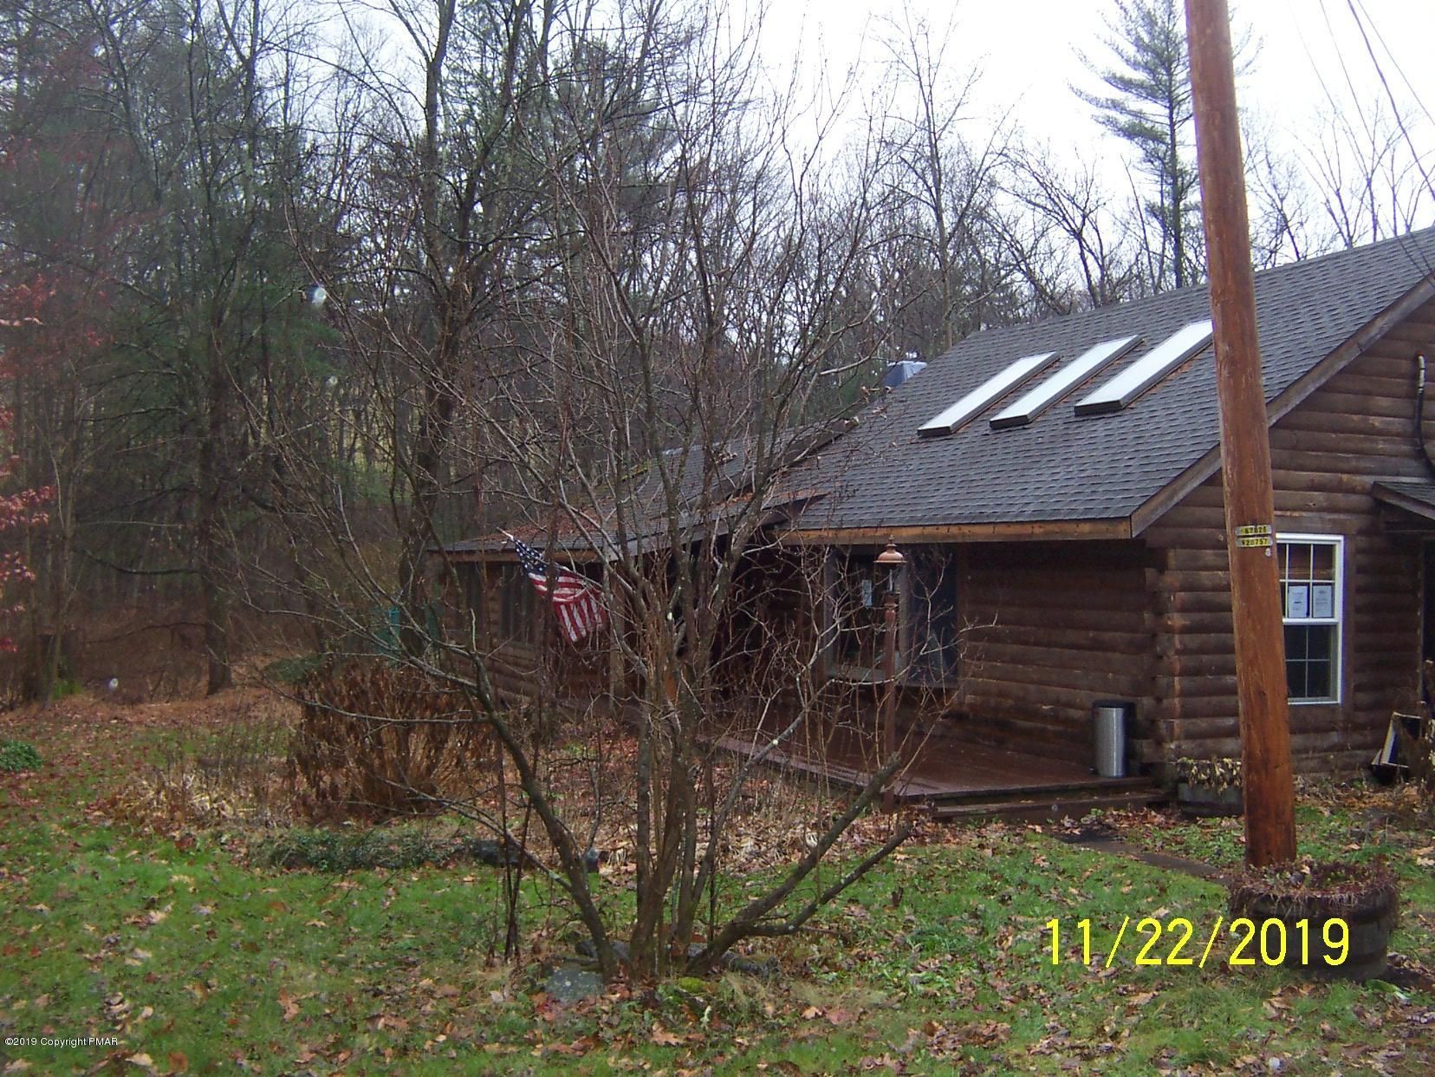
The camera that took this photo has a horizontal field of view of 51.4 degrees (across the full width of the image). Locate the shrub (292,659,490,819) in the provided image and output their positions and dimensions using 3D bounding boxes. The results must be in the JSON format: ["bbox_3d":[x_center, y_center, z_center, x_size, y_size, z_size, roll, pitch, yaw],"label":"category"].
[{"bbox_3d":[-2.470,1.481,11.300,1.420,1.140,1.300,1,-1,-13],"label":"shrub"}]

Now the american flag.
[{"bbox_3d":[-1.673,0.540,15.800,0.970,1.140,0.270,1,-1,-26],"label":"american flag"}]

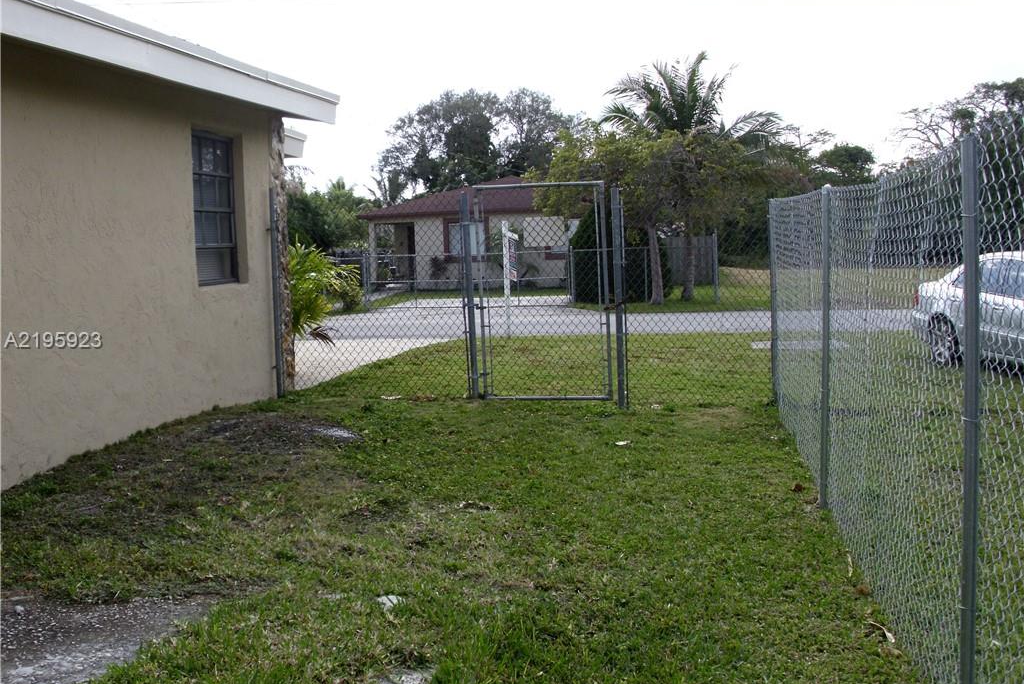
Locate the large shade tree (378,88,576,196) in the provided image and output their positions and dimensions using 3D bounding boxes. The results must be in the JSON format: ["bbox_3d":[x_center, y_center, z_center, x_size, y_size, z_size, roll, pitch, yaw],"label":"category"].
[{"bbox_3d":[-1.728,-7.936,55.504,9.864,8.825,8.878,-1,5,0],"label":"large shade tree"}]

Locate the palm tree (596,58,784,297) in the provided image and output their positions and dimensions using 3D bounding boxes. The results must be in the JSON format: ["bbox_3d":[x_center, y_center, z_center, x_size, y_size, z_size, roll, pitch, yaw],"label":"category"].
[{"bbox_3d":[4.170,-3.795,26.073,4.242,5.641,4.242,-1,5,0],"label":"palm tree"}]

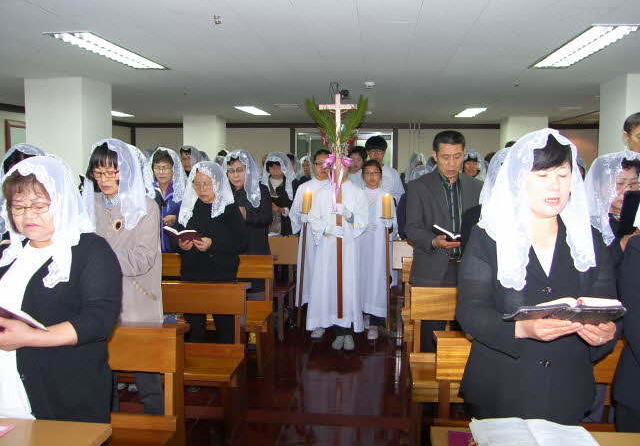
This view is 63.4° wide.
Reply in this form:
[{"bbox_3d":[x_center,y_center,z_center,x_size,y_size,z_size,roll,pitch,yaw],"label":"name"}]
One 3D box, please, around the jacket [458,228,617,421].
[{"bbox_3d":[0.599,0.268,1.466,0.450,0.580,0.310,1,6,4],"label":"jacket"}]

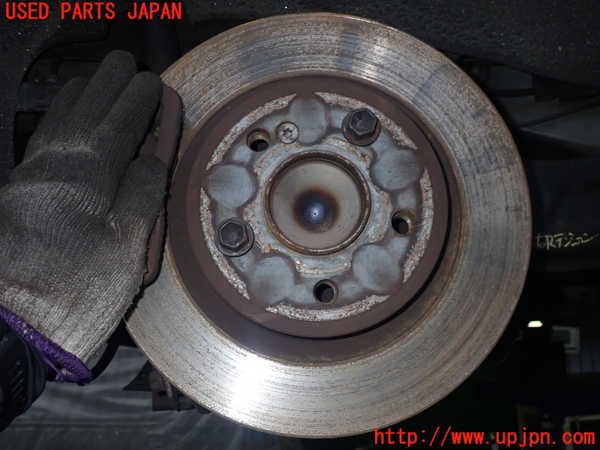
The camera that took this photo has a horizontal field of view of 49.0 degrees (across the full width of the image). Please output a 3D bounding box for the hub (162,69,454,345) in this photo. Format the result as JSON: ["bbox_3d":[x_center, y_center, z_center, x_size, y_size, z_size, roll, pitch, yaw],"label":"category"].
[{"bbox_3d":[0.009,-0.011,0.430,0.172,0.172,0.048,0,-10,1],"label":"hub"}]

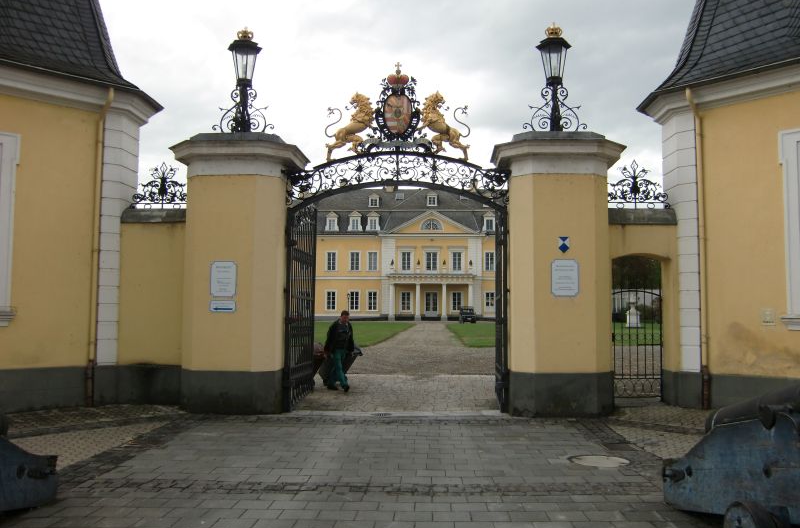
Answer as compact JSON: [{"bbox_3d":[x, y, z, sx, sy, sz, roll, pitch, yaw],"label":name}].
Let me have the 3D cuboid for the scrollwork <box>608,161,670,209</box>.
[{"bbox_3d":[4.203,-1.391,11.885,1.150,0.901,0.130,0,-4,2],"label":"scrollwork"}]

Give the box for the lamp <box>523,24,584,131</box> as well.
[{"bbox_3d":[2.772,-3.259,11.990,1.100,2.187,1.000,0,-4,3],"label":"lamp"}]

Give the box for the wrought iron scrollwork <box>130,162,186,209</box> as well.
[{"bbox_3d":[-4.312,-1.408,12.178,1.100,0.885,0.130,0,-4,3],"label":"wrought iron scrollwork"}]

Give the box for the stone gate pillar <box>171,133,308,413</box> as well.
[{"bbox_3d":[-2.862,0.172,11.983,2.170,4.750,2.140,0,-4,4],"label":"stone gate pillar"}]

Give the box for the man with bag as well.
[{"bbox_3d":[-1.286,1.856,14.353,0.600,1.696,0.470,3,-5,-35],"label":"man with bag"}]

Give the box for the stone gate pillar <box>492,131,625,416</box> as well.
[{"bbox_3d":[2.729,0.180,11.740,2.170,4.750,2.140,0,-4,3],"label":"stone gate pillar"}]

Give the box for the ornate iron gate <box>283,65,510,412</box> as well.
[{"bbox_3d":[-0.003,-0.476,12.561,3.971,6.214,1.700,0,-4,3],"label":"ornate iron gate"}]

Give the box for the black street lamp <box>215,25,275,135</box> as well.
[{"bbox_3d":[-2.848,-3.260,12.233,1.100,2.174,1.000,0,-4,4],"label":"black street lamp"}]

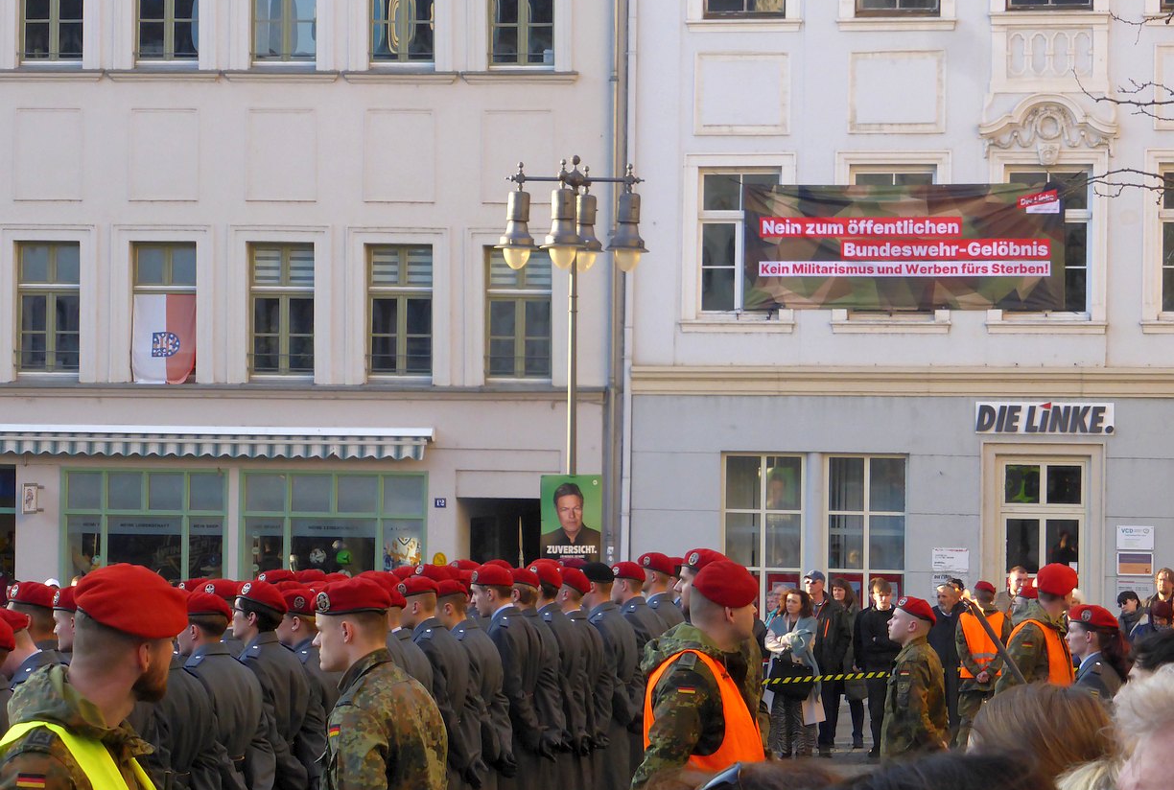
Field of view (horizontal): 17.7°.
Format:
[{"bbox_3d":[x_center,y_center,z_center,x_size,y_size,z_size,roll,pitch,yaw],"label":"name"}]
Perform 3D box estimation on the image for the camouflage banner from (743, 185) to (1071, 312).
[{"bbox_3d":[3.840,-1.780,45.503,3.891,1.556,0.100,0,-2,10],"label":"camouflage banner"}]

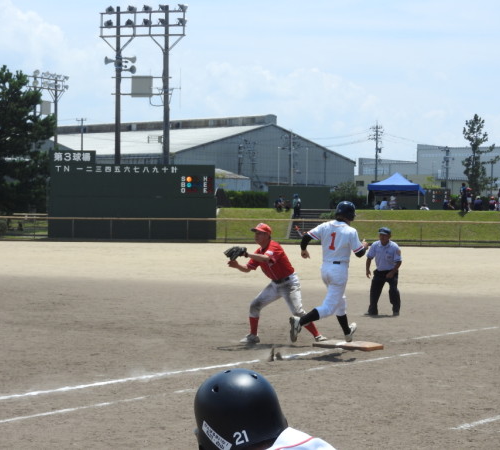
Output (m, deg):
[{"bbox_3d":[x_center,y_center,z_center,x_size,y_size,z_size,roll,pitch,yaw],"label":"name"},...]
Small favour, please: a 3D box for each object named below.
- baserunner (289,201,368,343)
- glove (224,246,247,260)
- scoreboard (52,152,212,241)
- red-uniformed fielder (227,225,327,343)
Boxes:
[{"bbox_3d":[0.966,0.568,16.950,0.750,1.740,1.000,1,1,28],"label":"baserunner"},{"bbox_3d":[-0.168,0.356,17.300,0.280,0.180,0.200,0,1,-22],"label":"glove"},{"bbox_3d":[-6.228,-1.617,73.500,8.900,4.650,0.600,1,1,0],"label":"scoreboard"},{"bbox_3d":[0.333,0.736,17.450,1.200,1.530,0.750,0,1,-31],"label":"red-uniformed fielder"}]

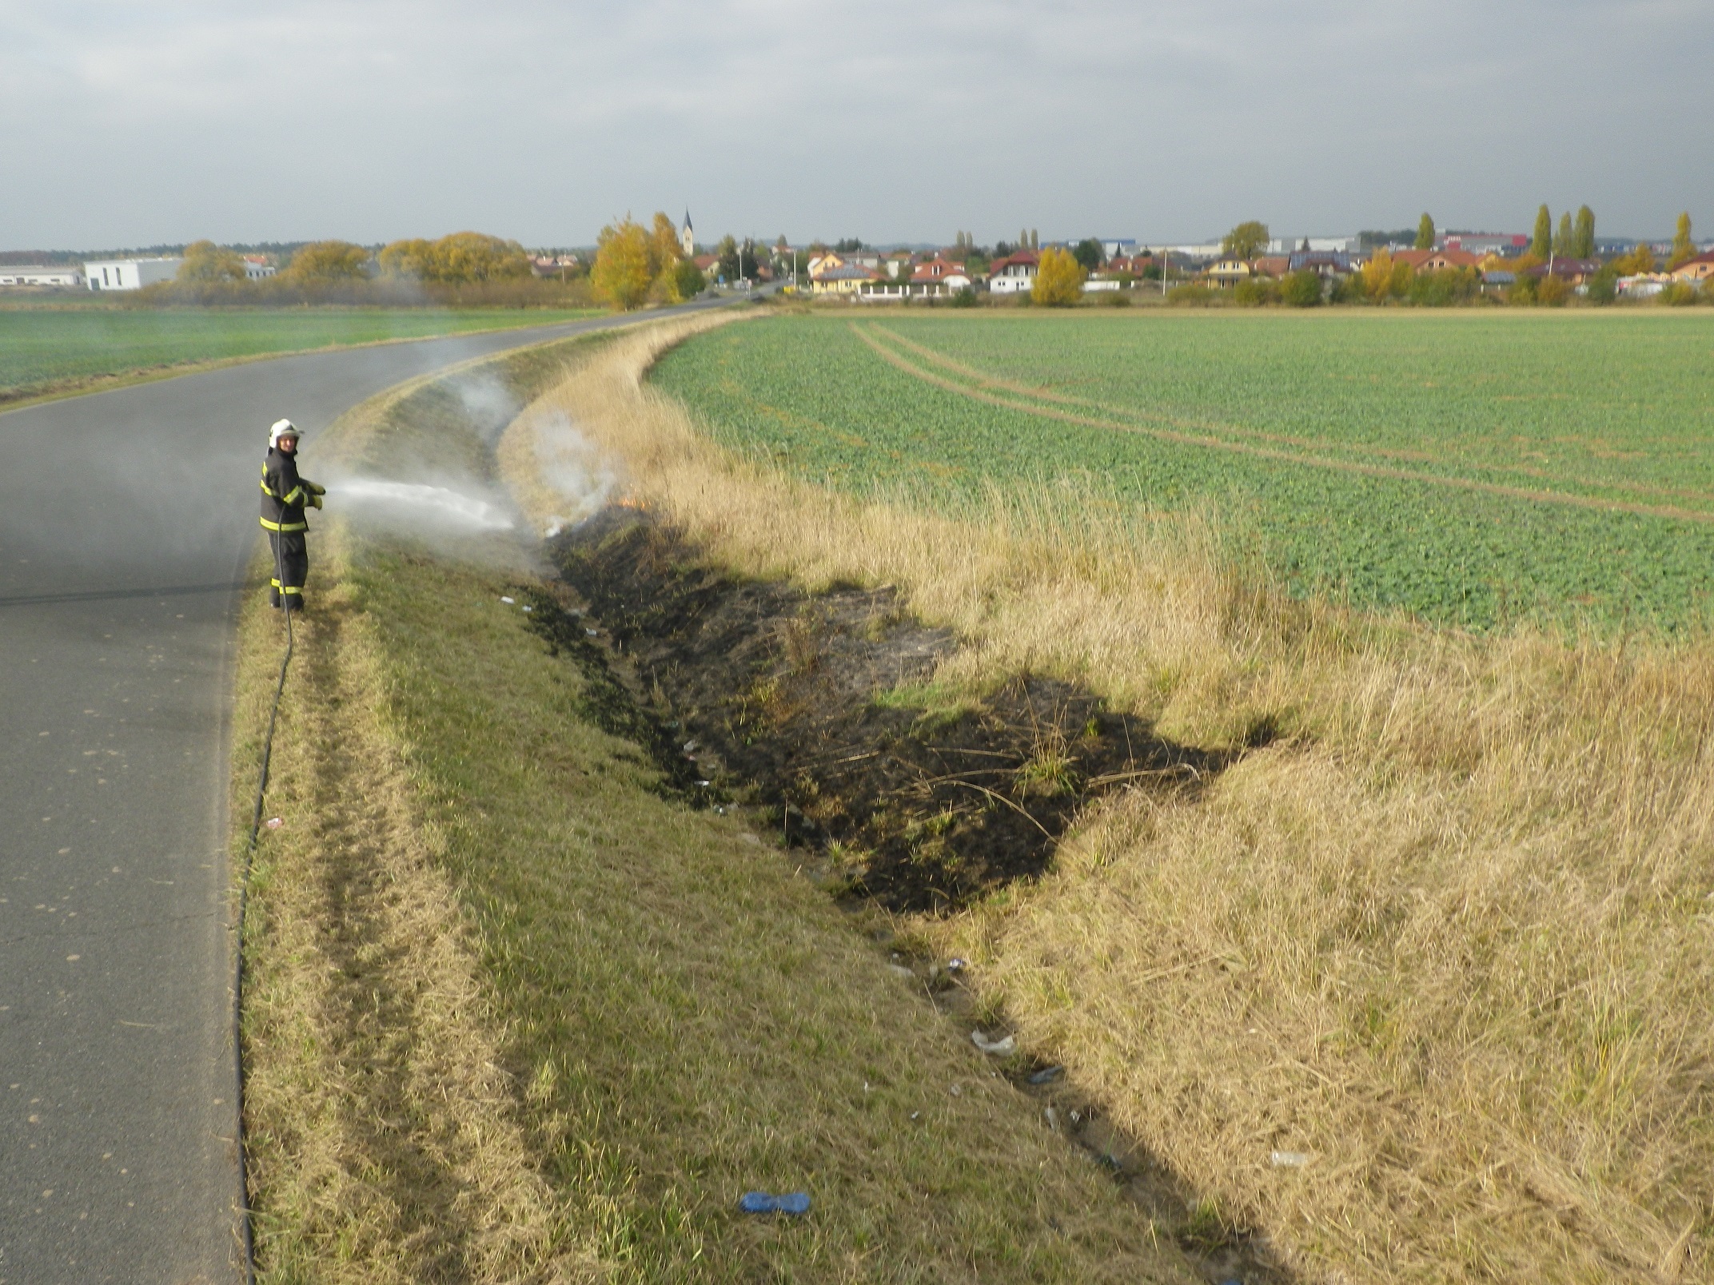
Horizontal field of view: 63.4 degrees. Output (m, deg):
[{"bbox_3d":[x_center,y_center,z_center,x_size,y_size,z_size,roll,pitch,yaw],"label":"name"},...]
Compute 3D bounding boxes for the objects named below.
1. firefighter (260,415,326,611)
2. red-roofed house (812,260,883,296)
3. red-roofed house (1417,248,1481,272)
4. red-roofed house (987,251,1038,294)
[{"bbox_3d":[-5.474,-1.244,13.415,0.640,1.850,0.560,-11,19,-34],"label":"firefighter"},{"bbox_3d":[-1.609,-67.226,256.375,14.000,5.800,10.500,1,16,2],"label":"red-roofed house"},{"bbox_3d":[109.640,-69.384,258.884,13.000,7.600,11.000,1,16,2],"label":"red-roofed house"},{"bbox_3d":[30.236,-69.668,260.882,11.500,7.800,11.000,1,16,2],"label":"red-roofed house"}]

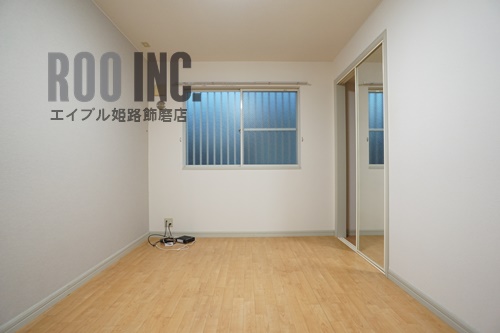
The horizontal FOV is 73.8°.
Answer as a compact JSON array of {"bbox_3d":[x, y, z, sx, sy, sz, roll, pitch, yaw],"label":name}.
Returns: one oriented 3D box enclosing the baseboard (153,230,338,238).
[{"bbox_3d":[-0.094,0.932,4.570,2.540,0.075,0.020,0,0,-1],"label":"baseboard"}]

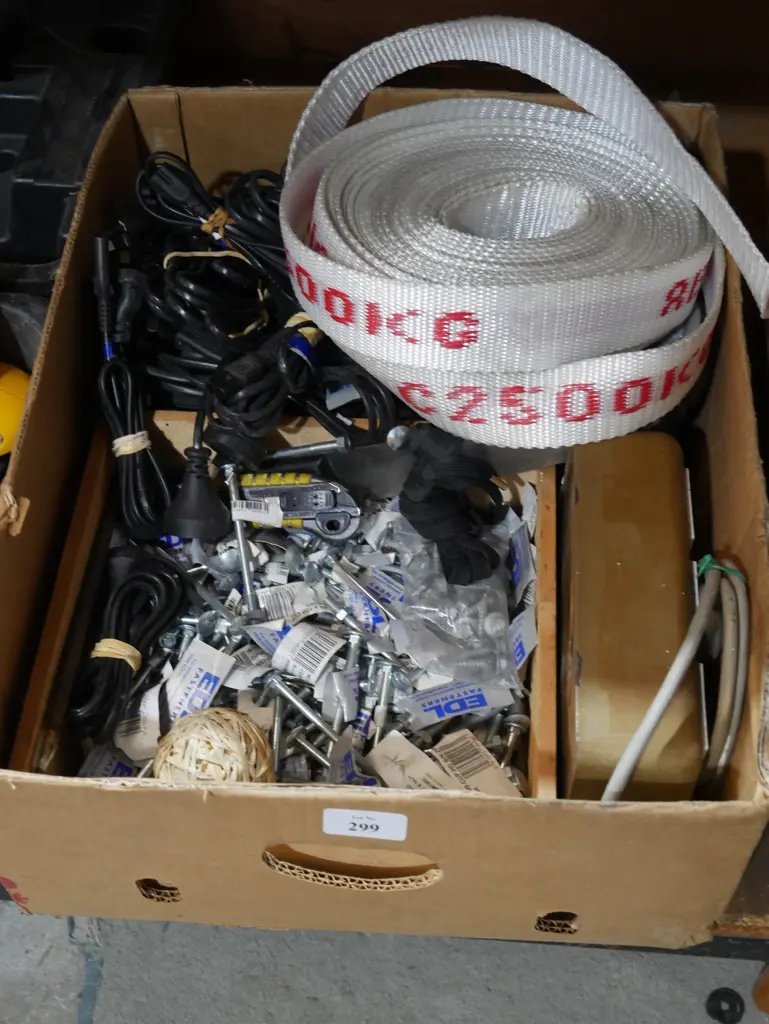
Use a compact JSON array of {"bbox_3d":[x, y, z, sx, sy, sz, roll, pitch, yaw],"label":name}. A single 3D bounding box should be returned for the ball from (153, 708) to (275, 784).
[{"bbox_3d":[-0.092,0.140,0.800,0.067,0.063,0.067,0,53,0],"label":"ball"}]

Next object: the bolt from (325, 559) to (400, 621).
[{"bbox_3d":[-0.013,0.048,0.898,0.054,0.012,0.012,40,63,15],"label":"bolt"}]

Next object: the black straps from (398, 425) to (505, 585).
[{"bbox_3d":[0.040,-0.007,0.873,0.060,0.045,0.090,2,54,4],"label":"black straps"}]

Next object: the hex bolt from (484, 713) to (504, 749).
[{"bbox_3d":[0.063,0.128,0.854,0.010,0.010,0.025,16,84,12],"label":"hex bolt"}]

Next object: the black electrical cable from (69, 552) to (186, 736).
[{"bbox_3d":[-0.154,0.078,0.877,0.050,0.032,0.108,9,63,8],"label":"black electrical cable"}]

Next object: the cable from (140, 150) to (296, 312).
[{"bbox_3d":[-0.117,-0.191,1.018,0.080,0.055,0.145,-32,59,-22],"label":"cable"}]

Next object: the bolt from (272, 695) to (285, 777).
[{"bbox_3d":[-0.059,0.123,0.820,0.008,0.008,0.049,-1,57,0],"label":"bolt"}]

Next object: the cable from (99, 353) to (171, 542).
[{"bbox_3d":[-0.155,-0.041,0.923,0.036,0.028,0.114,-11,70,-7],"label":"cable"}]

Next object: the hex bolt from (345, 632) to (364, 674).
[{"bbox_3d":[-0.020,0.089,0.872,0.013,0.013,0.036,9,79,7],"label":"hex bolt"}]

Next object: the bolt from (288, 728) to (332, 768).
[{"bbox_3d":[-0.040,0.132,0.820,0.012,0.012,0.033,-36,47,-24],"label":"bolt"}]

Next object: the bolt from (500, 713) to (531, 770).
[{"bbox_3d":[0.069,0.127,0.820,0.015,0.015,0.036,14,57,11],"label":"bolt"}]

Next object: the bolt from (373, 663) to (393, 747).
[{"bbox_3d":[-0.003,0.114,0.860,0.012,0.012,0.052,6,78,5],"label":"bolt"}]

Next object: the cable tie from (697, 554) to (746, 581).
[{"bbox_3d":[0.191,0.031,0.838,0.027,0.014,0.012,2,54,3],"label":"cable tie"}]

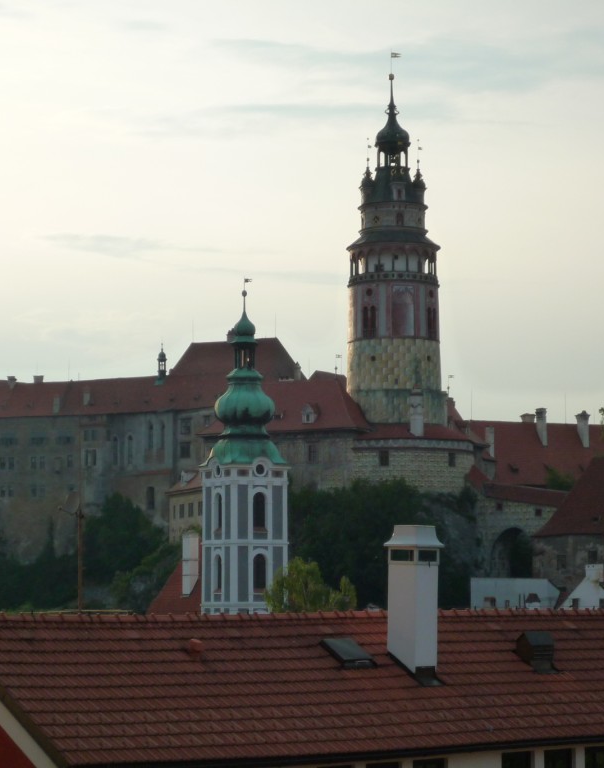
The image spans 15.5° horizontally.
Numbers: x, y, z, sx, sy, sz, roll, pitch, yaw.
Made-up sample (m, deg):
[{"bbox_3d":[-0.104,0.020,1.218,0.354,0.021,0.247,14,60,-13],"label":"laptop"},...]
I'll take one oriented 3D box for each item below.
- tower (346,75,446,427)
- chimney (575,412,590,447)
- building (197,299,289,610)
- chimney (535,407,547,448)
[{"bbox_3d":[11.624,-13.445,277.145,12.200,51.740,12.200,0,-5,0],"label":"tower"},{"bbox_3d":[39.700,6.408,312.575,1.300,5.360,1.600,3,-6,-36],"label":"chimney"},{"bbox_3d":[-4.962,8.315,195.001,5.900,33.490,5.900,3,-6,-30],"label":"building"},{"bbox_3d":[33.418,6.049,308.593,1.100,5.440,1.500,3,-6,-36],"label":"chimney"}]

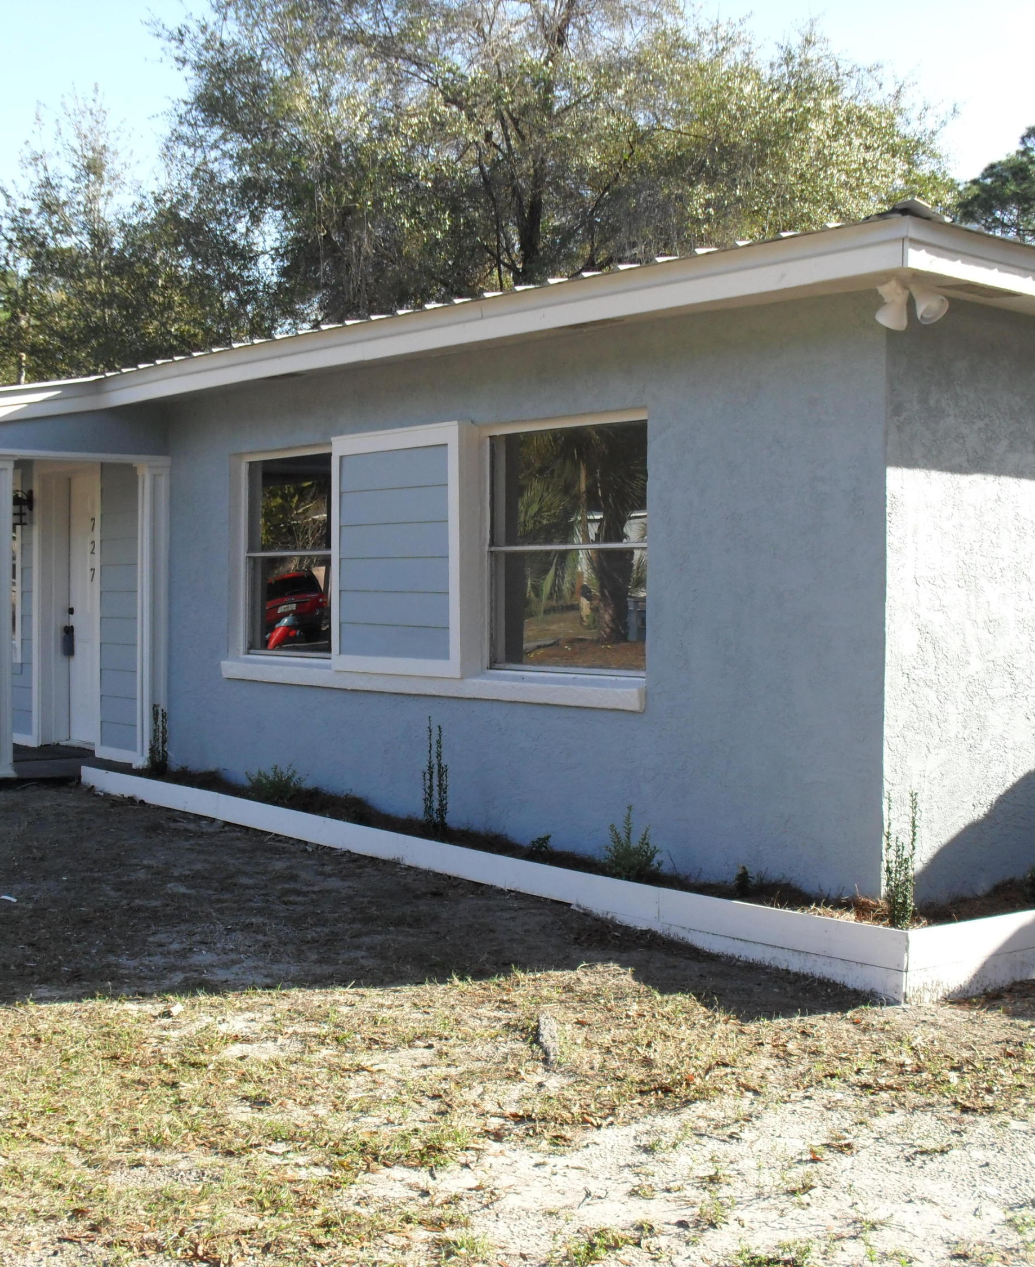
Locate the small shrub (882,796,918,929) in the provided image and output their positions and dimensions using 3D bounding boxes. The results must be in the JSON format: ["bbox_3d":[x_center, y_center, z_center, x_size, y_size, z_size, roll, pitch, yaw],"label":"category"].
[{"bbox_3d":[1.421,0.843,6.340,0.132,0.505,0.132,1,1,13],"label":"small shrub"}]

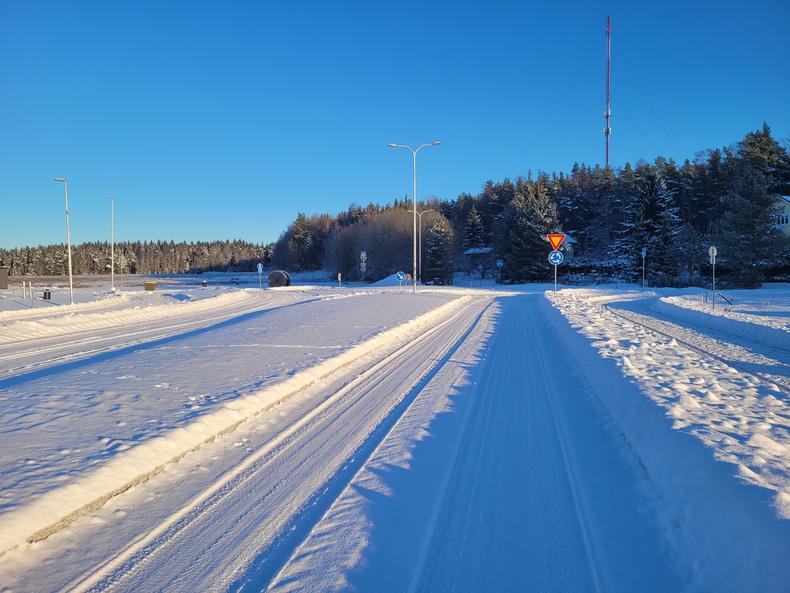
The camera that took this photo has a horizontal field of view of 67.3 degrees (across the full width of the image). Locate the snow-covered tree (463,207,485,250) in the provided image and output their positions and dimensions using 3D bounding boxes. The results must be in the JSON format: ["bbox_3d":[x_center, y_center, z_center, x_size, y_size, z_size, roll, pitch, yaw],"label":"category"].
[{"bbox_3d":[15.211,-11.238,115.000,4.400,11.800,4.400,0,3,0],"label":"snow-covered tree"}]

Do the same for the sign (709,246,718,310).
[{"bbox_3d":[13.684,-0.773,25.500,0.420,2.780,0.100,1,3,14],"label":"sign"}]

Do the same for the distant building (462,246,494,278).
[{"bbox_3d":[15.054,-6.220,107.000,6.000,5.400,6.000,0,3,6],"label":"distant building"}]

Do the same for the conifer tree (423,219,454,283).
[{"bbox_3d":[6.450,-6.746,88.000,4.800,9.600,4.800,0,3,0],"label":"conifer tree"}]

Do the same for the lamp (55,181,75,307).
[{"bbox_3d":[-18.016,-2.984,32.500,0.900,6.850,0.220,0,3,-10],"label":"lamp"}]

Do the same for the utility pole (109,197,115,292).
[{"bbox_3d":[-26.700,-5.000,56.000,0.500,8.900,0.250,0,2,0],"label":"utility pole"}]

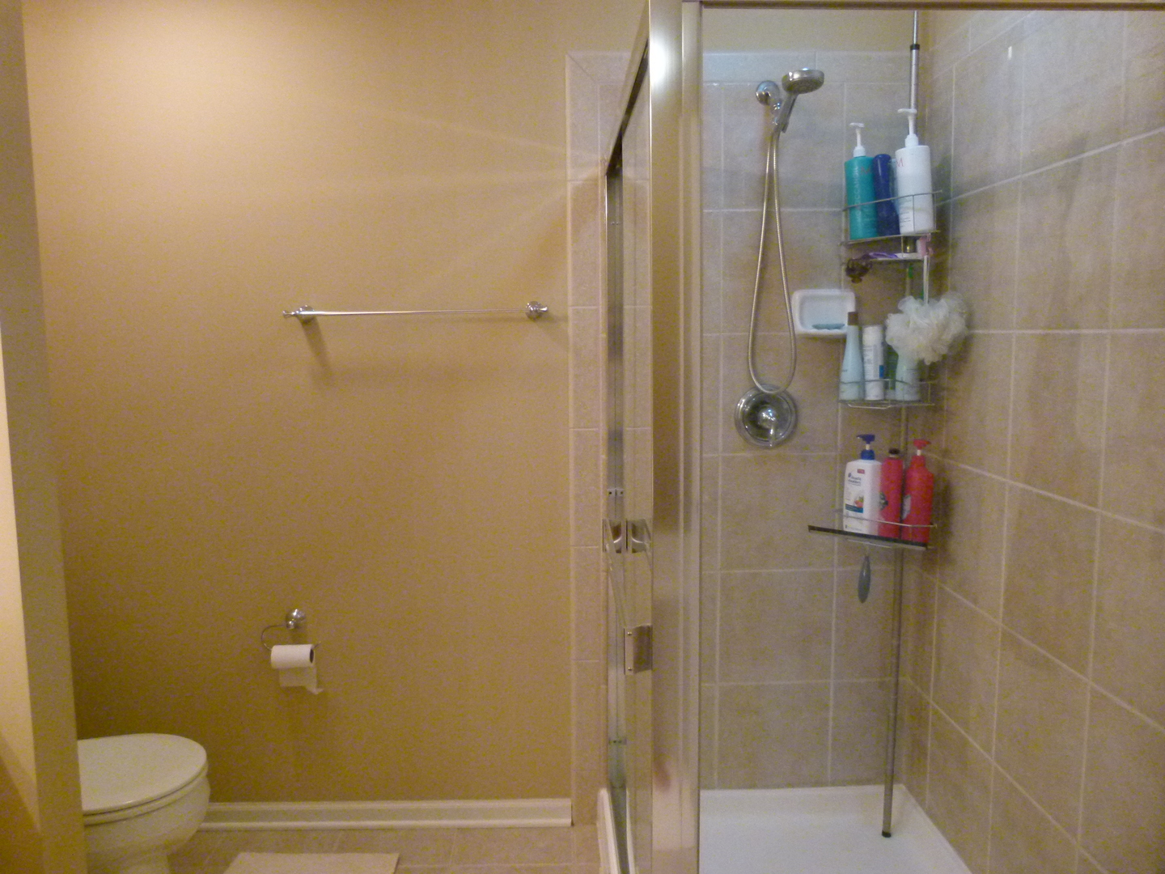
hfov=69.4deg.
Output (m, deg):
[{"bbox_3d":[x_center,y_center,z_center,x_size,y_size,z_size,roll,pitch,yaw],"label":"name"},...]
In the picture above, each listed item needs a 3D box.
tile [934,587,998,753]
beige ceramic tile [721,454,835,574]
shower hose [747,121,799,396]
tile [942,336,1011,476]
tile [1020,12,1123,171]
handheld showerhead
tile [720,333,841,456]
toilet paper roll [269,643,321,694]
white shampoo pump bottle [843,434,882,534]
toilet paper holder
[{"bbox_3d":[0.965,0.576,2.120,0.010,0.329,0.326,-1,7,-2],"label":"tile"},{"bbox_3d":[0.552,0.214,2.379,0.326,0.329,0.010,-1,7,-2],"label":"beige ceramic tile"},{"bbox_3d":[0.482,-0.453,2.134,0.128,0.679,0.055,-1,7,-1],"label":"shower hose"},{"bbox_3d":[0.935,-0.083,1.997,0.010,0.323,0.318,-1,7,-1],"label":"tile"},{"bbox_3d":[0.936,-0.697,1.612,0.012,0.325,0.317,-1,7,-2],"label":"tile"},{"bbox_3d":[0.505,-0.795,1.984,0.097,0.070,0.190,-2,-20,-10],"label":"handheld showerhead"},{"bbox_3d":[0.541,-0.113,2.302,0.325,0.325,0.012,-1,7,-2],"label":"tile"},{"bbox_3d":[-0.775,0.625,2.271,0.118,0.122,0.065,-1,7,-1],"label":"toilet paper roll"},{"bbox_3d":[0.704,0.116,2.102,0.056,0.249,0.084,-6,8,-36],"label":"white shampoo pump bottle"},{"bbox_3d":[-0.803,0.534,2.330,0.152,0.100,0.085,-1,7,-2],"label":"toilet paper holder"}]

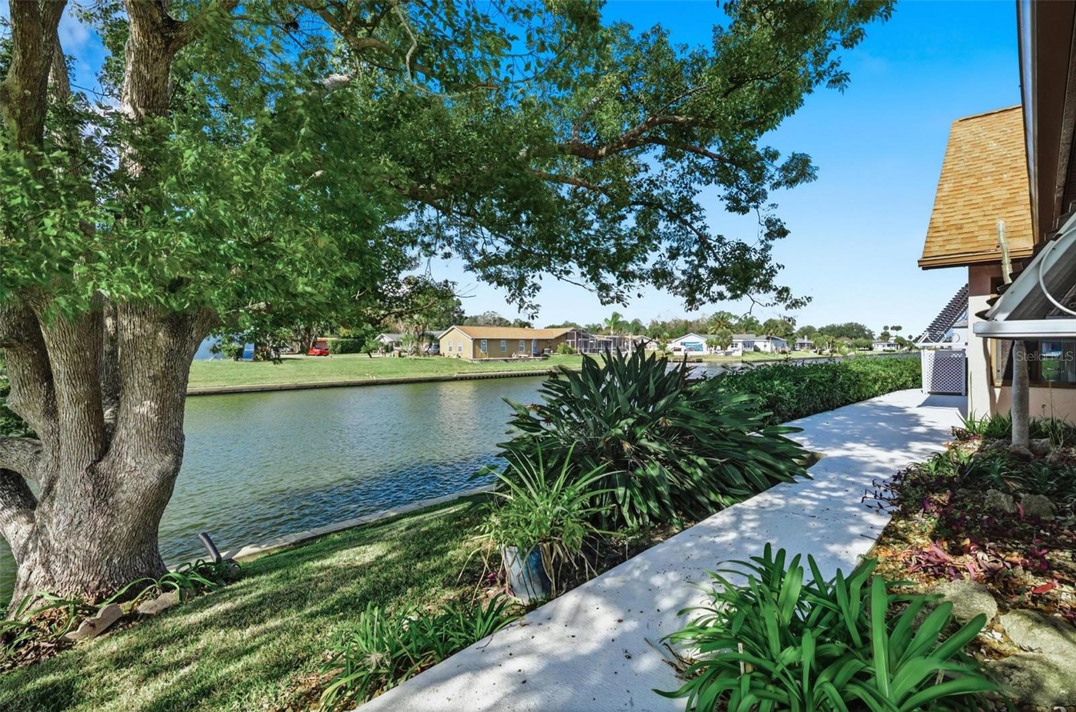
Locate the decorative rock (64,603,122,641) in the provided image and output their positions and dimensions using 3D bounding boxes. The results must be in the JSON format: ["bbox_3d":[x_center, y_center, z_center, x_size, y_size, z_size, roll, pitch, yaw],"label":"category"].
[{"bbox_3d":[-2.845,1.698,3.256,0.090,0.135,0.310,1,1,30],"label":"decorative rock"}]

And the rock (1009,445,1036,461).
[{"bbox_3d":[6.320,1.270,6.630,0.260,0.200,0.220,1,1,44],"label":"rock"}]

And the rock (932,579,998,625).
[{"bbox_3d":[2.340,1.360,2.790,0.290,0.180,0.260,1,1,40],"label":"rock"}]

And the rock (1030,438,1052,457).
[{"bbox_3d":[6.740,1.250,6.820,0.260,0.230,0.230,1,1,45],"label":"rock"}]

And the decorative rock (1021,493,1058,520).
[{"bbox_3d":[4.270,1.300,4.330,0.220,0.200,0.200,1,1,45],"label":"decorative rock"}]

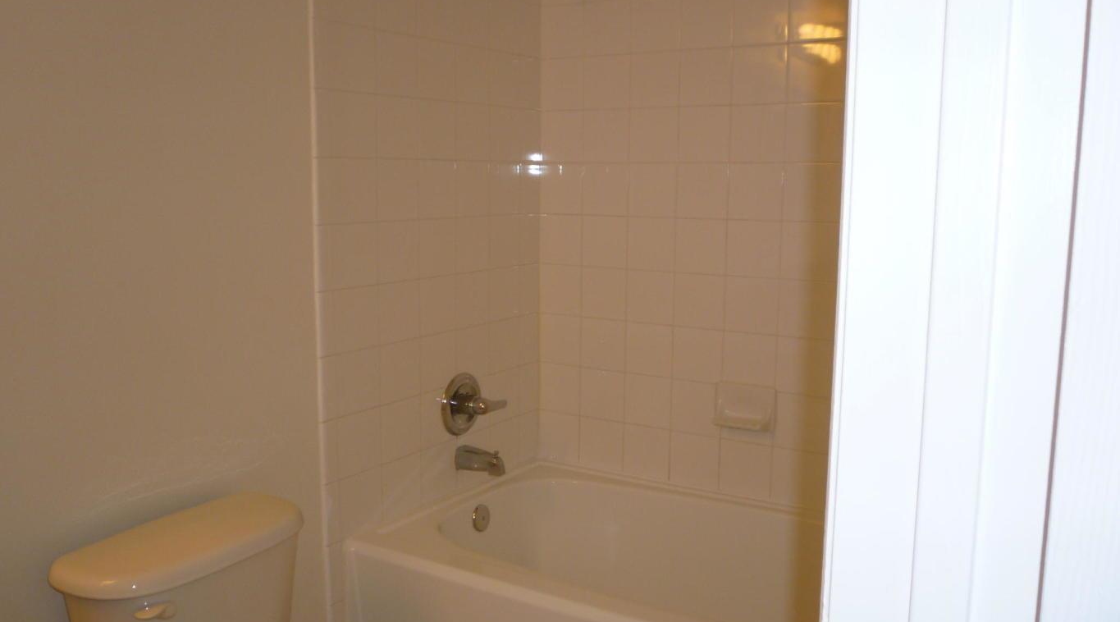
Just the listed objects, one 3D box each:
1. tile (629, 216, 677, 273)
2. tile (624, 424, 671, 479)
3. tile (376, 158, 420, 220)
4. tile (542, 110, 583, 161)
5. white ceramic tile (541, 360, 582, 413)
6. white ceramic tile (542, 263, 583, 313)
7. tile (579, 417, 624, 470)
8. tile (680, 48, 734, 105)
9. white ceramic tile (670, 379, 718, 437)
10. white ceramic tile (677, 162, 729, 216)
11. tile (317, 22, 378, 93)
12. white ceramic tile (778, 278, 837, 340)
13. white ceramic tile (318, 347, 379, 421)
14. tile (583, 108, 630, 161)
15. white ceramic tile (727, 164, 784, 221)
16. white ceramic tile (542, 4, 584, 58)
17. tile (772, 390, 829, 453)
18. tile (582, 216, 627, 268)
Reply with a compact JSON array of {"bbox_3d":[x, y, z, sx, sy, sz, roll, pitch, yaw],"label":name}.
[{"bbox_3d":[0.263,-0.192,2.685,0.152,0.152,0.010,6,10,32],"label":"tile"},{"bbox_3d":[0.261,0.415,2.801,0.152,0.147,0.009,5,9,32],"label":"tile"},{"bbox_3d":[-0.405,-0.300,2.341,0.010,0.149,0.149,6,10,32],"label":"tile"},{"bbox_3d":[0.007,-0.519,2.815,0.151,0.151,0.010,5,9,32],"label":"tile"},{"bbox_3d":[0.002,0.238,2.918,0.150,0.149,0.010,6,10,32],"label":"white ceramic tile"},{"bbox_3d":[0.005,-0.064,2.876,0.150,0.149,0.010,6,10,32],"label":"white ceramic tile"},{"bbox_3d":[0.130,0.398,2.858,0.149,0.142,0.010,6,10,32],"label":"tile"},{"bbox_3d":[0.398,-0.634,2.554,0.151,0.151,0.010,5,9,32],"label":"tile"},{"bbox_3d":[0.393,0.277,2.698,0.152,0.152,0.009,5,9,32],"label":"white ceramic tile"},{"bbox_3d":[0.394,-0.331,2.583,0.152,0.152,0.010,6,10,32],"label":"white ceramic tile"},{"bbox_3d":[-0.496,-0.584,2.153,0.010,0.151,0.185,6,10,32],"label":"tile"},{"bbox_3d":[0.654,-0.003,2.487,0.152,0.152,0.008,5,9,32],"label":"white ceramic tile"},{"bbox_3d":[-0.502,0.174,2.273,0.009,0.152,0.183,6,10,32],"label":"white ceramic tile"},{"bbox_3d":[0.136,-0.507,2.723,0.152,0.152,0.010,6,10,32],"label":"tile"},{"bbox_3d":[0.527,-0.320,2.531,0.152,0.152,0.009,5,9,32],"label":"white ceramic tile"},{"bbox_3d":[0.010,-0.825,2.783,0.151,0.152,0.008,5,9,32],"label":"white ceramic tile"},{"bbox_3d":[0.650,0.300,2.519,0.151,0.151,0.010,5,9,32],"label":"tile"},{"bbox_3d":[0.135,-0.204,2.788,0.152,0.152,0.008,5,9,32],"label":"tile"}]

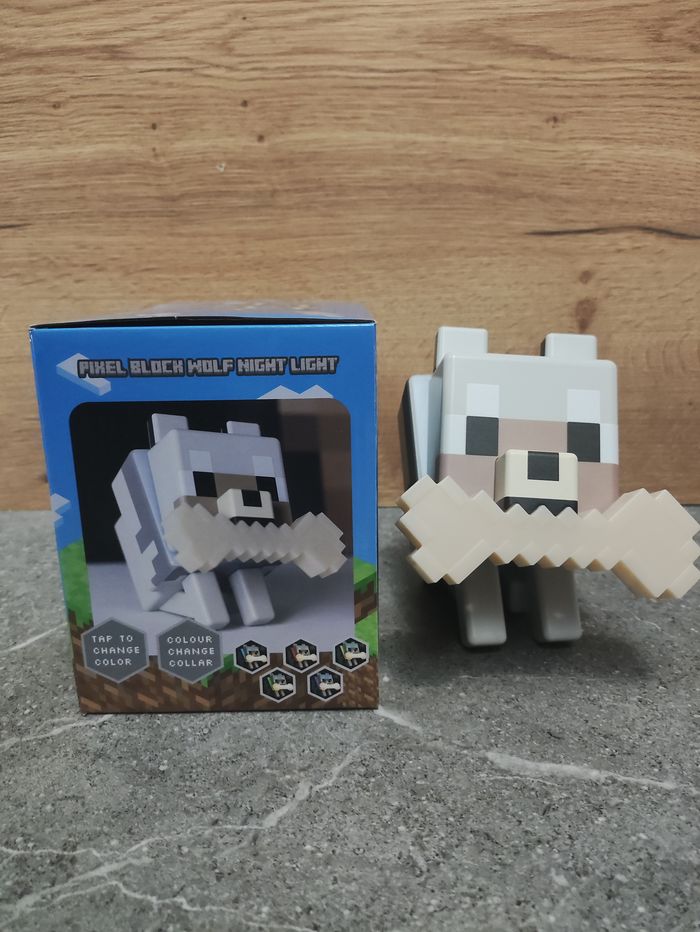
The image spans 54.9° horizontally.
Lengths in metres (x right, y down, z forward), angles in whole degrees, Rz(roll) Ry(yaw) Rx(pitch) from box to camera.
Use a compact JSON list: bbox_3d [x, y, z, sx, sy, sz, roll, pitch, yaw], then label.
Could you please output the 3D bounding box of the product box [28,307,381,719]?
[{"bbox_3d":[-0.051,0.008,0.319,0.121,0.157,0.133,-1,15,0],"label":"product box"}]

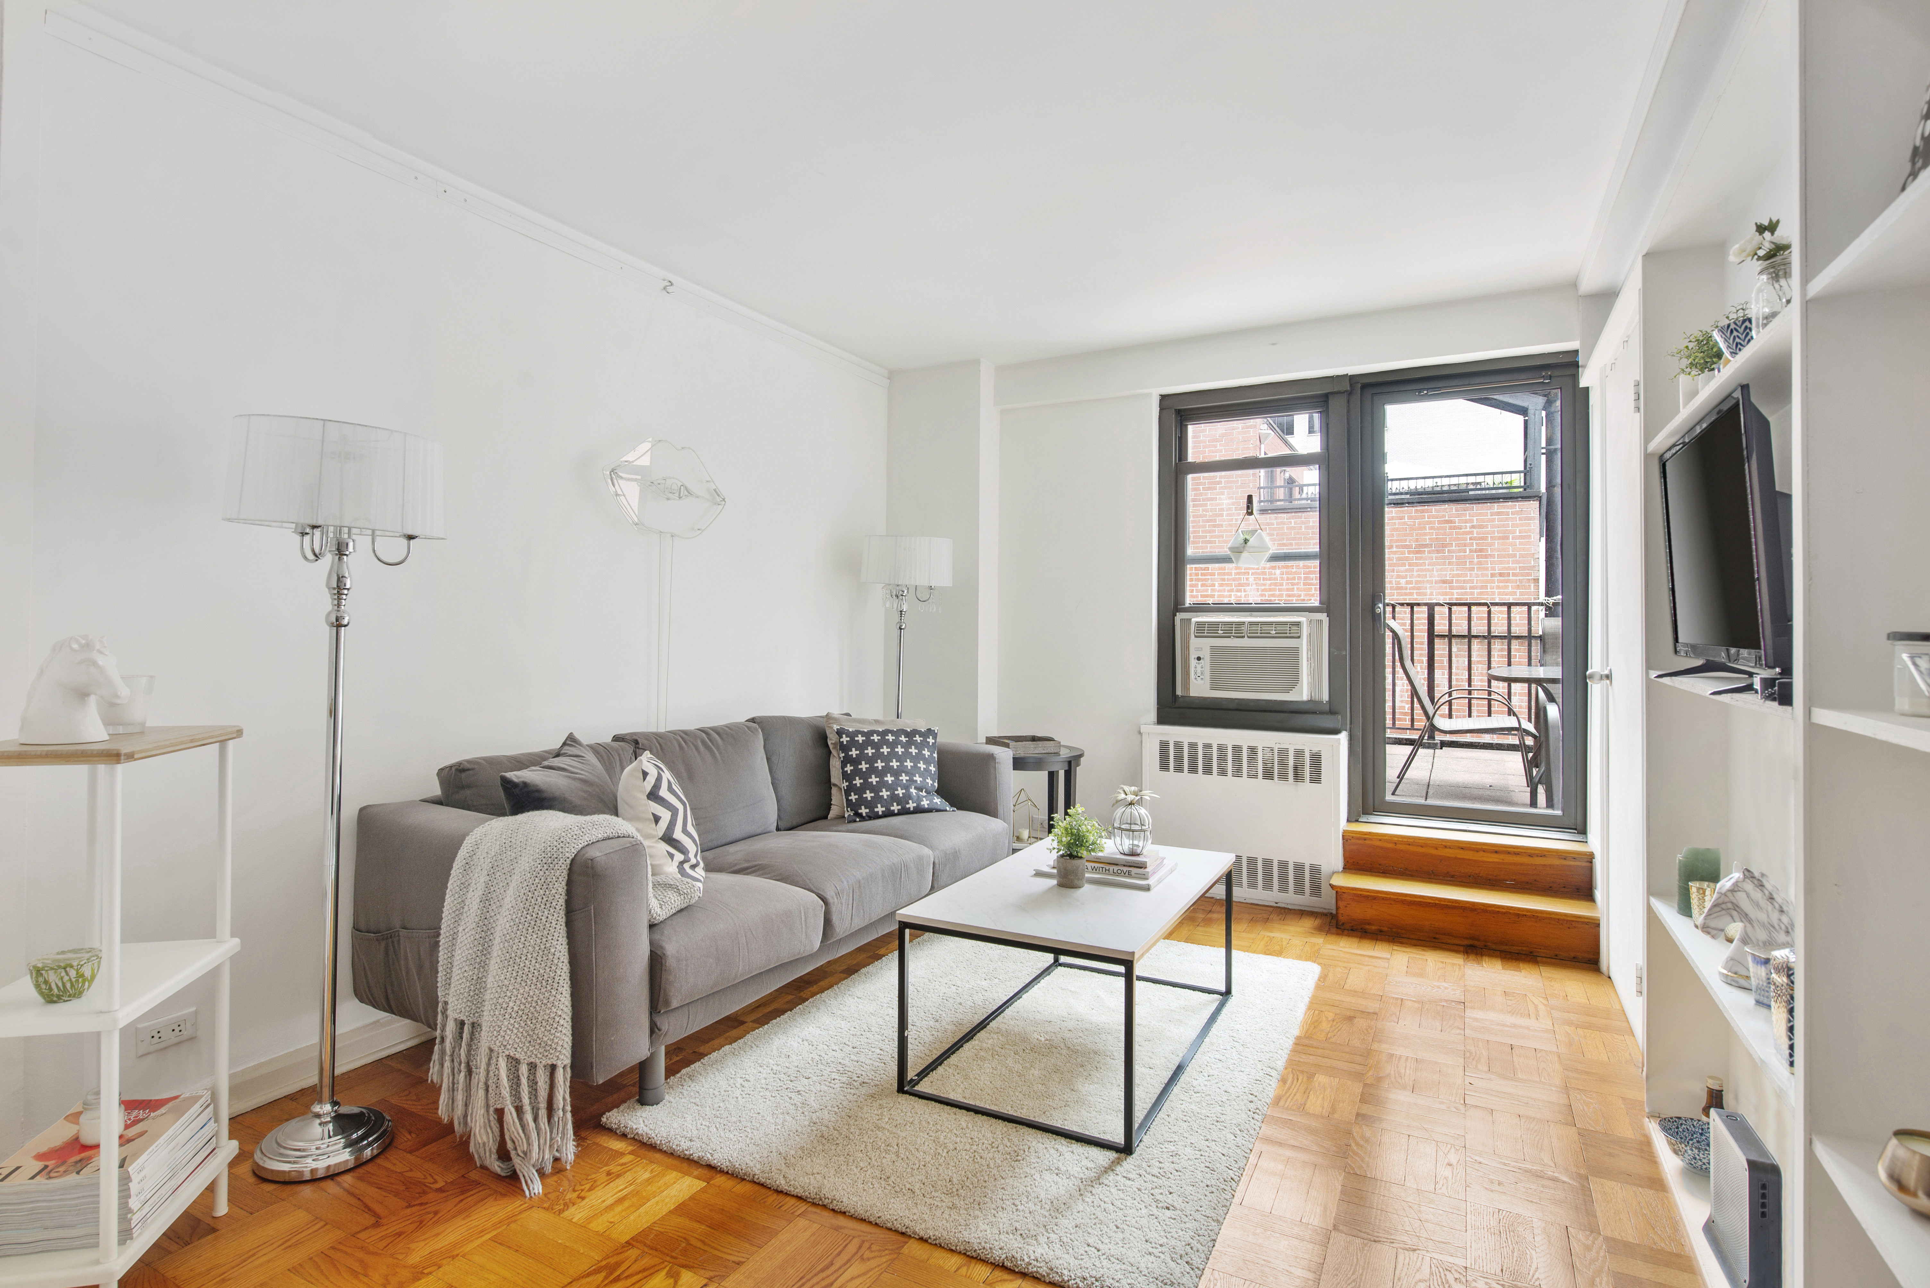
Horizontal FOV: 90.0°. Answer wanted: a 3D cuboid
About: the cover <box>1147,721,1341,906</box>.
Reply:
[{"bbox_3d":[1.240,0.753,4.318,0.856,0.747,0.223,1,1,27],"label":"cover"}]

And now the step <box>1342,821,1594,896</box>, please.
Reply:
[{"bbox_3d":[2.007,0.870,3.899,0.889,0.190,0.199,1,1,27],"label":"step"}]

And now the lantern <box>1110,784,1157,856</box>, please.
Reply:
[{"bbox_3d":[0.471,0.492,2.701,0.122,0.192,0.122,0,1,27],"label":"lantern"}]

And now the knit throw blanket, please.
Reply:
[{"bbox_3d":[-1.007,0.799,2.315,0.446,0.723,0.392,1,1,27],"label":"knit throw blanket"}]

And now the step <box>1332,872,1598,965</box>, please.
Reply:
[{"bbox_3d":[1.834,1.013,3.592,0.871,0.178,0.208,0,1,27],"label":"step"}]

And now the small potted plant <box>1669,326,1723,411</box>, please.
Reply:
[{"bbox_3d":[1.930,-0.704,2.523,0.125,0.259,0.133,1,1,27],"label":"small potted plant"}]

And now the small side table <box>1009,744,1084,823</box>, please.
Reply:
[{"bbox_3d":[0.323,0.809,4.482,0.482,0.627,0.482,1,1,27],"label":"small side table"}]

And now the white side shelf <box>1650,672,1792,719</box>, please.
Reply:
[{"bbox_3d":[1.457,0.087,1.793,0.150,0.021,1.149,0,1,27],"label":"white side shelf"}]

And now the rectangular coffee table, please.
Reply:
[{"bbox_3d":[0.330,0.879,2.678,0.606,0.442,0.999,0,1,27],"label":"rectangular coffee table"}]

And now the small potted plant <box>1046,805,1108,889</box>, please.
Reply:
[{"bbox_3d":[0.307,0.552,2.635,0.165,0.214,0.160,0,1,0],"label":"small potted plant"}]

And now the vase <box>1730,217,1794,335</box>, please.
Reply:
[{"bbox_3d":[1.646,-0.729,1.937,0.159,0.331,0.164,1,1,27],"label":"vase"}]

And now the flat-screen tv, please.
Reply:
[{"bbox_3d":[1.848,-0.243,2.326,0.120,0.570,0.862,-4,-1,27],"label":"flat-screen tv"}]

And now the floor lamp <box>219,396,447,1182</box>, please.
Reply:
[{"bbox_3d":[-1.444,0.340,2.214,0.429,1.642,0.429,1,1,27],"label":"floor lamp"}]

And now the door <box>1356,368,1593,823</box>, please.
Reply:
[{"bbox_3d":[1.986,-0.170,3.808,0.789,1.781,0.080,0,1,27],"label":"door"}]

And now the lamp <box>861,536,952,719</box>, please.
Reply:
[{"bbox_3d":[-0.279,0.294,4.609,0.405,1.585,0.405,0,1,0],"label":"lamp"}]

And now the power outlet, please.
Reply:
[{"bbox_3d":[-1.806,0.882,2.188,0.010,0.073,0.115,0,1,27],"label":"power outlet"}]

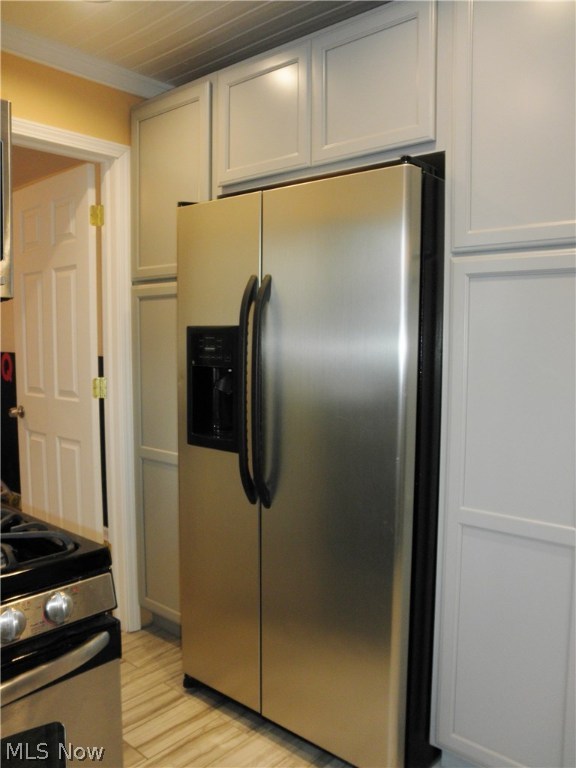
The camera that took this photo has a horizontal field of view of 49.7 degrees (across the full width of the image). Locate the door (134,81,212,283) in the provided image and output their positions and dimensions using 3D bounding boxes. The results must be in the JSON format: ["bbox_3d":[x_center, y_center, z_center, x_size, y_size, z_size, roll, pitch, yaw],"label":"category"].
[{"bbox_3d":[-0.453,-0.757,2.404,0.462,0.680,0.020,4,6,40],"label":"door"}]

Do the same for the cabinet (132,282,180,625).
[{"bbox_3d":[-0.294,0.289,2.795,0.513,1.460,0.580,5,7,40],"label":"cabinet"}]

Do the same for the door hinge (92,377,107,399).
[{"bbox_3d":[-0.811,0.016,2.682,0.062,0.090,0.030,0,5,-4],"label":"door hinge"}]

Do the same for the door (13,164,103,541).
[{"bbox_3d":[-1.111,0.068,2.962,0.805,2.032,0.035,5,7,45],"label":"door"}]

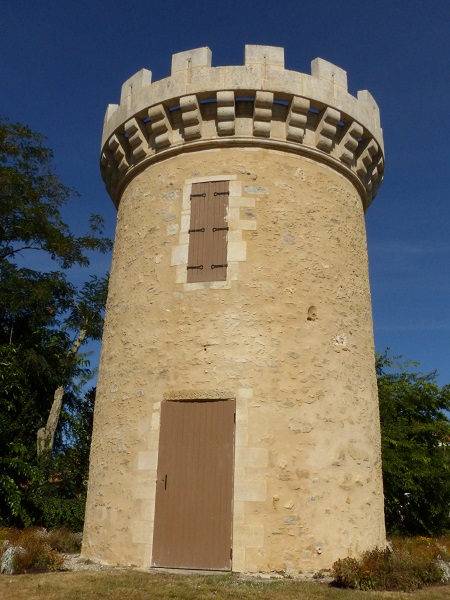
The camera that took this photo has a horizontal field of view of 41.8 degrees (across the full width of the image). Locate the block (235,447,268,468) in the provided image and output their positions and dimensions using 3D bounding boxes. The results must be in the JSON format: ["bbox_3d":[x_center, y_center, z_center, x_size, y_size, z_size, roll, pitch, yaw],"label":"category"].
[{"bbox_3d":[0.343,2.097,7.796,0.440,0.251,0.220,3,-19,-3],"label":"block"}]

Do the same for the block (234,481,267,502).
[{"bbox_3d":[0.318,2.485,7.655,0.419,0.252,0.220,3,-19,-3],"label":"block"}]

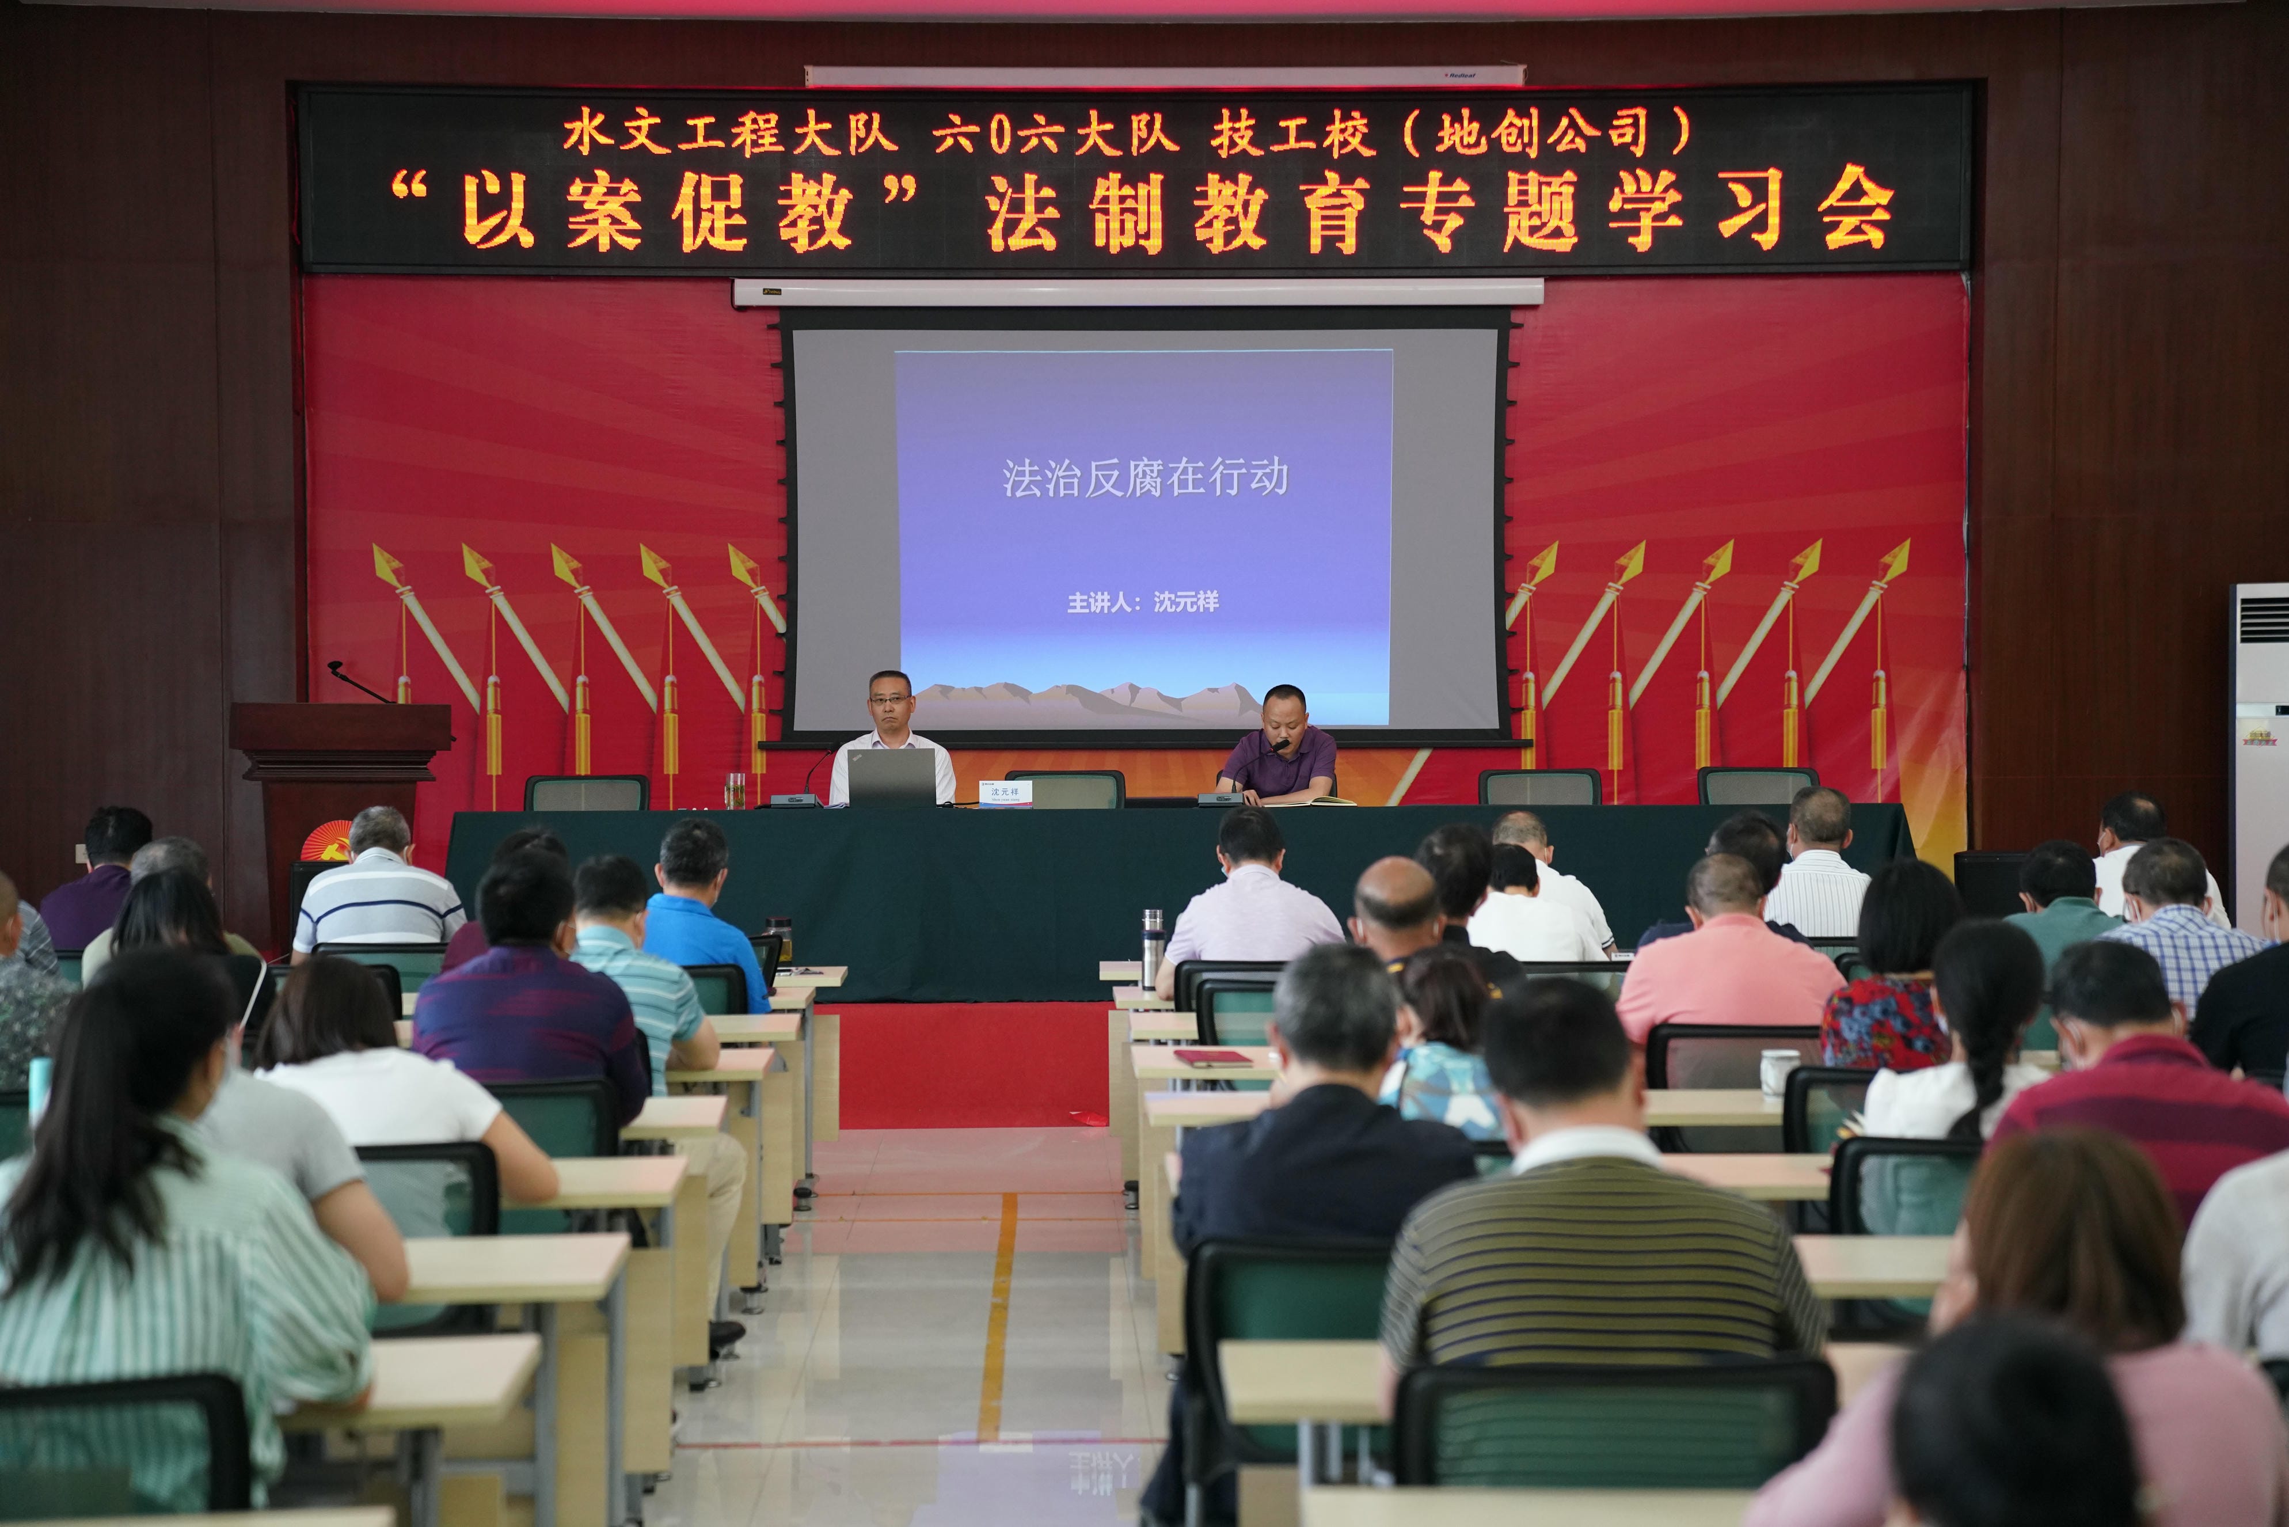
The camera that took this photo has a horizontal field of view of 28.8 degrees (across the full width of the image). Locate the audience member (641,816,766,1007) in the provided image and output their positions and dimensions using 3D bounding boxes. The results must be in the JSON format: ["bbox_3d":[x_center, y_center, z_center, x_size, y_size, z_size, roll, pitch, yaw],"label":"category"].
[{"bbox_3d":[-1.413,0.799,14.100,0.490,1.270,0.760,0,0,-1],"label":"audience member"}]

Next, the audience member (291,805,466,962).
[{"bbox_3d":[-2.636,0.787,15.350,0.570,1.289,0.780,0,0,-1],"label":"audience member"}]

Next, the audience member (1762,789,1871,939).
[{"bbox_3d":[2.121,0.728,13.959,0.500,1.300,0.750,0,1,-1],"label":"audience member"}]

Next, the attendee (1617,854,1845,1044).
[{"bbox_3d":[1.364,0.828,10.400,0.540,1.250,0.750,0,1,-1],"label":"attendee"}]

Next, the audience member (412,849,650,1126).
[{"bbox_3d":[-1.314,0.821,9.470,0.520,1.286,0.780,0,0,-1],"label":"audience member"}]

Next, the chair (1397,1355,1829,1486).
[{"bbox_3d":[0.526,1.099,5.316,0.510,0.850,0.550,0,1,-1],"label":"chair"}]

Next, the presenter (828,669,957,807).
[{"bbox_3d":[-0.996,0.266,17.579,0.520,1.260,0.750,0,1,-1],"label":"presenter"}]

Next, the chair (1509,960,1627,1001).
[{"bbox_3d":[1.184,0.985,12.680,0.490,0.885,0.570,0,1,-1],"label":"chair"}]

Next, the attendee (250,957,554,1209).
[{"bbox_3d":[-1.352,0.906,8.100,0.530,1.135,0.760,0,0,-1],"label":"attendee"}]

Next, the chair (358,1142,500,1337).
[{"bbox_3d":[-1.350,1.070,7.870,0.510,0.850,0.550,0,1,-1],"label":"chair"}]

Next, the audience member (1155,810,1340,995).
[{"bbox_3d":[0.305,0.778,13.000,0.550,1.300,0.750,0,1,-1],"label":"audience member"}]

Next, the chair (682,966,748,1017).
[{"bbox_3d":[-1.361,0.999,12.570,0.490,0.885,0.570,0,1,-4],"label":"chair"}]

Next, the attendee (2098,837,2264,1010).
[{"bbox_3d":[2.407,0.803,10.409,0.500,1.255,0.750,0,1,-1],"label":"attendee"}]

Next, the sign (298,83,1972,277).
[{"bbox_3d":[-0.050,-2.951,22.500,8.461,0.958,0.150,0,0,-1],"label":"sign"}]

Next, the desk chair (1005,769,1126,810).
[{"bbox_3d":[-0.309,0.458,17.736,0.510,0.850,0.550,0,1,-1],"label":"desk chair"}]

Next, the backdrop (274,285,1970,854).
[{"bbox_3d":[-0.050,-0.827,22.500,8.406,3.308,0.080,0,0,-1],"label":"backdrop"}]

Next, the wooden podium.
[{"bbox_3d":[-3.208,0.331,17.808,0.880,1.145,0.550,0,1,-1],"label":"wooden podium"}]

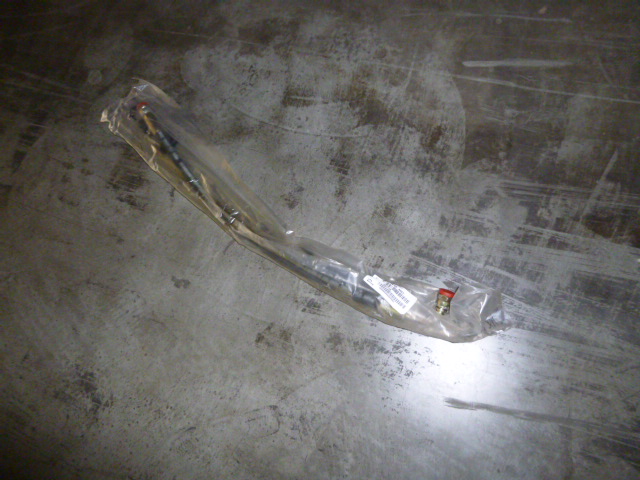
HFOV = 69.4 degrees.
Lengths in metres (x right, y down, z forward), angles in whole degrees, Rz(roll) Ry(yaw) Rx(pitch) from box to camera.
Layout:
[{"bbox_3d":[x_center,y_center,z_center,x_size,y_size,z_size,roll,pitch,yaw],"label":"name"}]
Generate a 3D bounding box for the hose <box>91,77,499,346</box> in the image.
[{"bbox_3d":[-0.155,-0.101,1.179,1.298,0.070,0.233,33,86,22],"label":"hose"}]

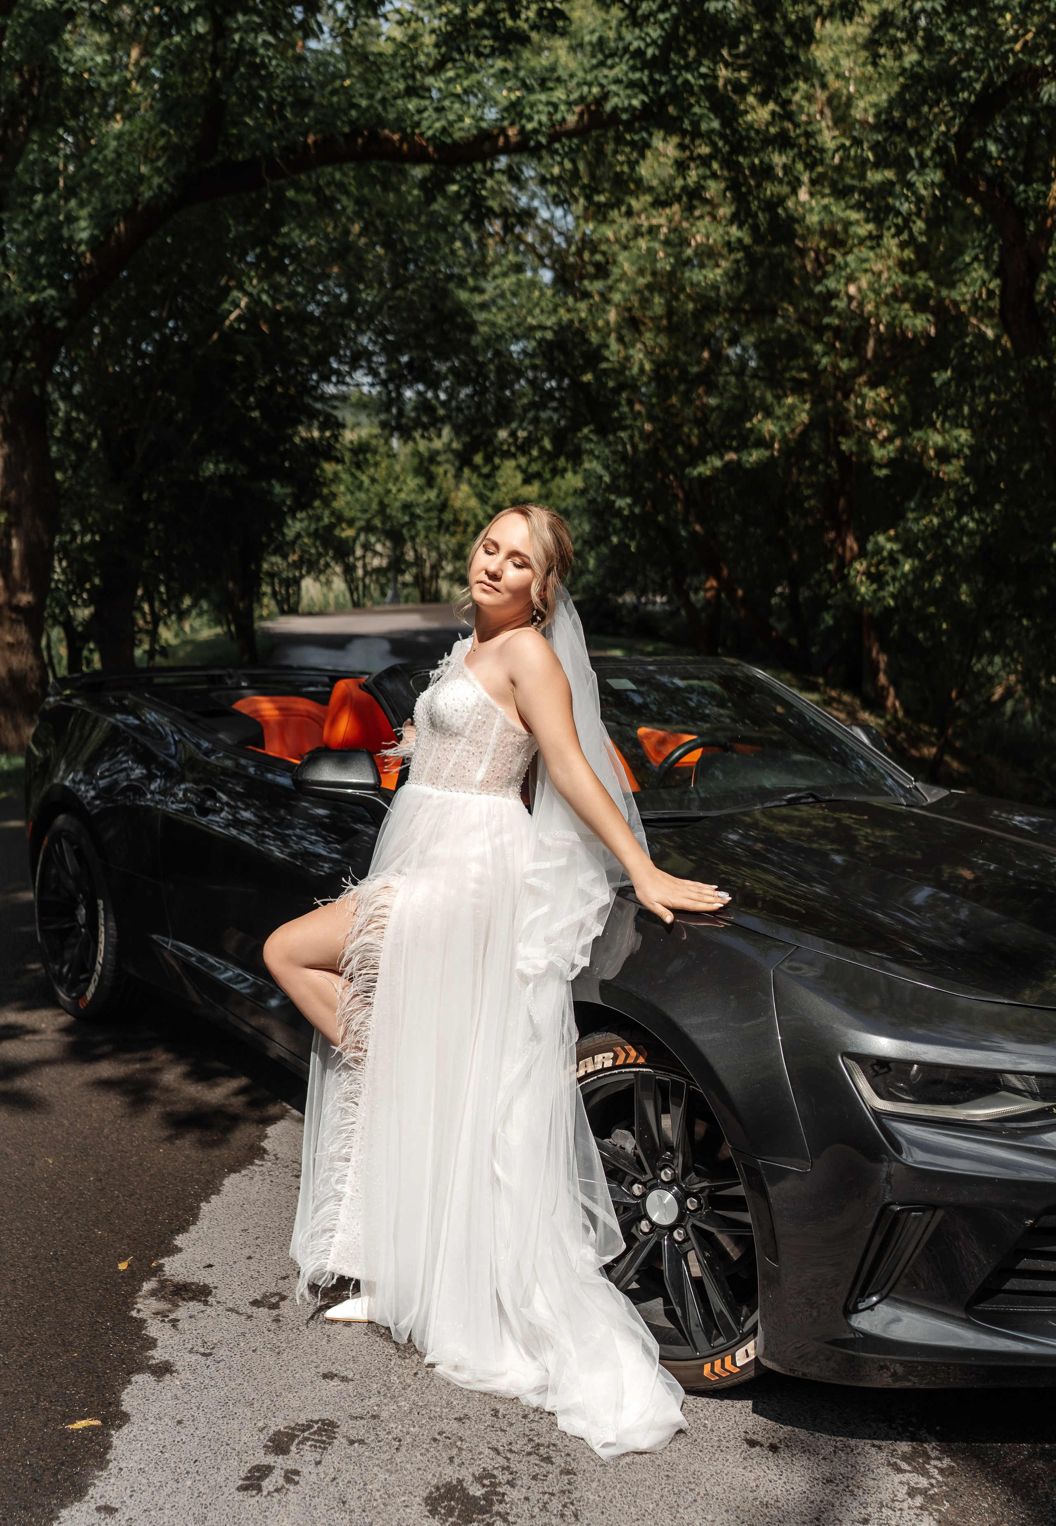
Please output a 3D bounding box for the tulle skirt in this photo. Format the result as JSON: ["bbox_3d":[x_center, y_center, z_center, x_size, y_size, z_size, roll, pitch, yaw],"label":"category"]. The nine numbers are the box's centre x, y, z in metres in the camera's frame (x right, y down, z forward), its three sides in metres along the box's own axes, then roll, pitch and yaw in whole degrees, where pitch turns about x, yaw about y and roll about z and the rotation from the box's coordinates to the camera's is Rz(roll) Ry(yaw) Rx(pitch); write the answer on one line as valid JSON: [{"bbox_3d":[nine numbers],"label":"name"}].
[{"bbox_3d":[-0.100,0.563,2.910,0.500,1.060,0.780,-5,9,-43],"label":"tulle skirt"}]

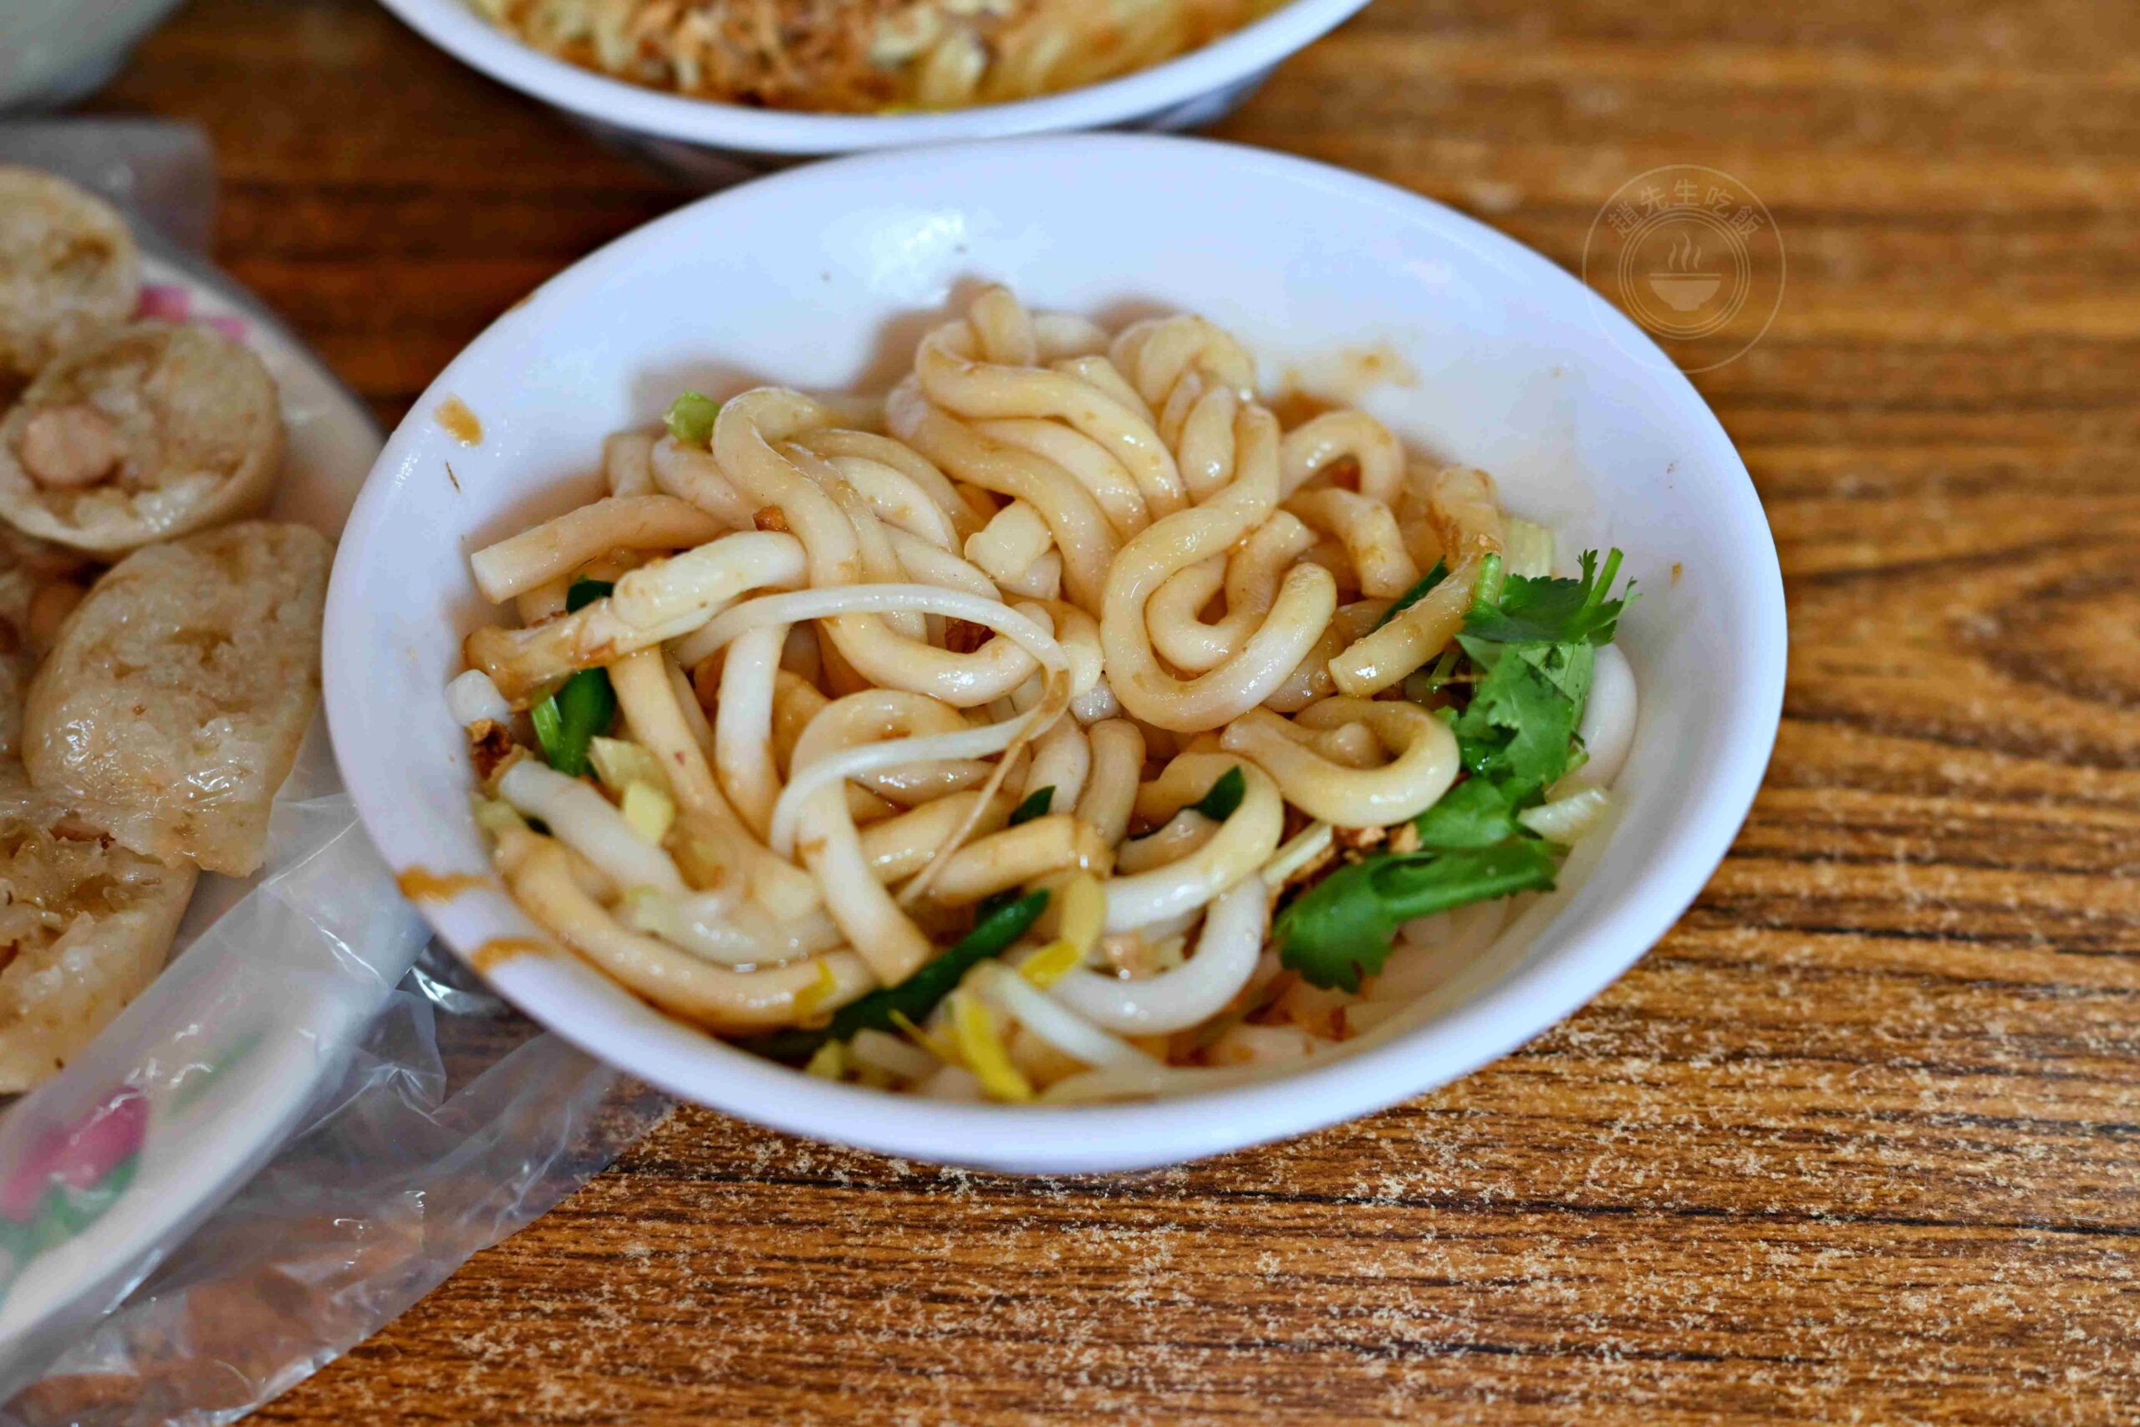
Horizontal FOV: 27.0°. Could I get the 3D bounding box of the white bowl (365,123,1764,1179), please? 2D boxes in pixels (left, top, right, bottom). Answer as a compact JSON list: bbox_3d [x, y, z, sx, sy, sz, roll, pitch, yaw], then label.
[{"bbox_3d":[-0.001,0.006,0.503,0.158,0.055,0.158,0,46,0],"label":"white bowl"}]

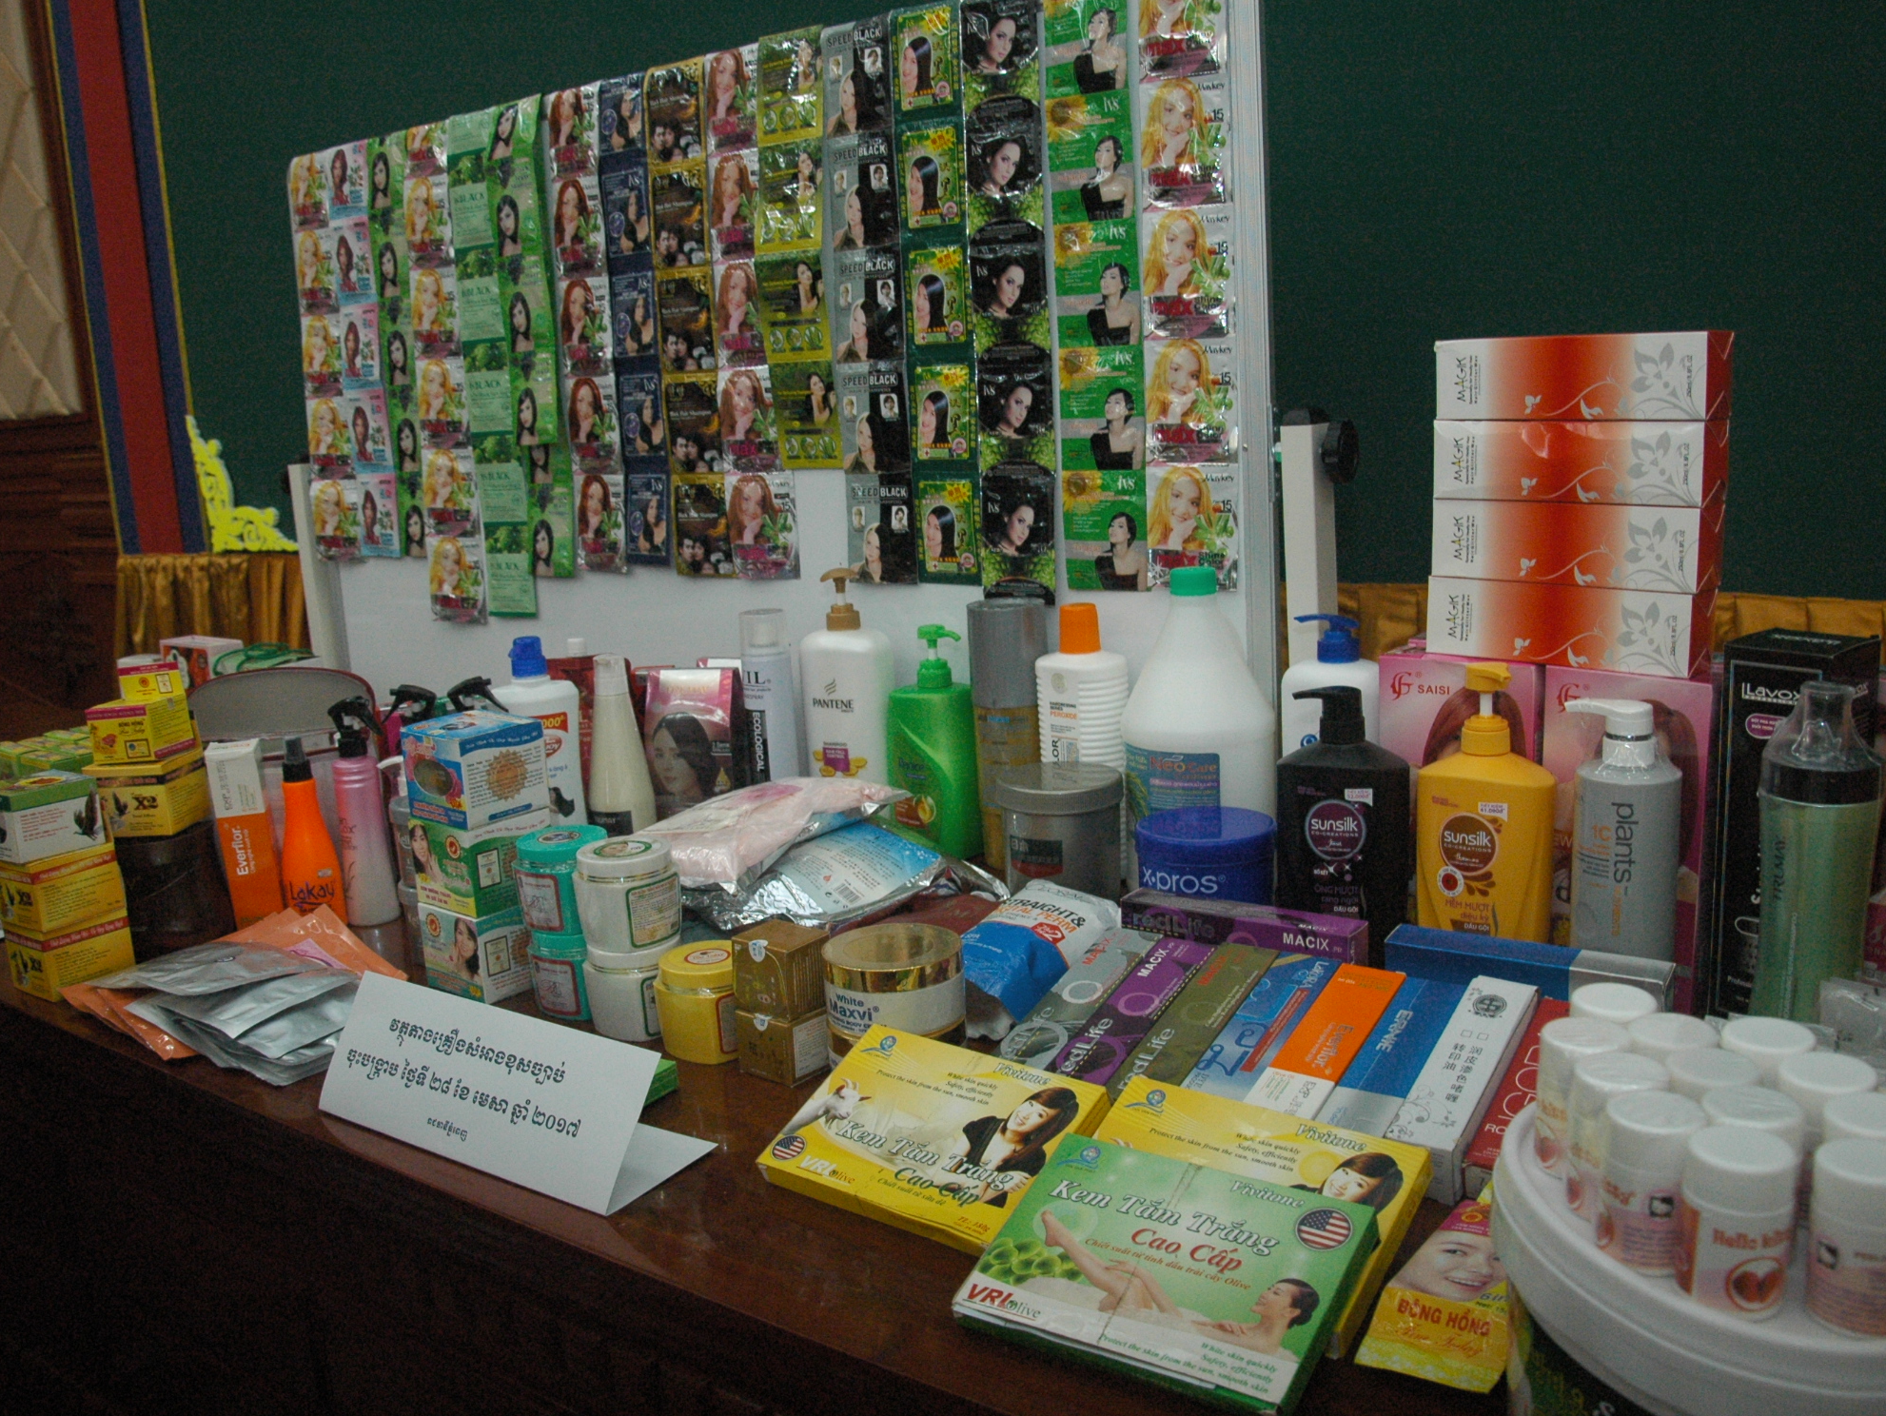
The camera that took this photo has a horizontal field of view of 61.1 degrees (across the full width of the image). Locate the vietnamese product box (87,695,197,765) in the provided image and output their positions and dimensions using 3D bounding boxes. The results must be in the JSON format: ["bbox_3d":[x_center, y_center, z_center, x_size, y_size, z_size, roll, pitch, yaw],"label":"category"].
[{"bbox_3d":[-0.743,0.019,1.480,0.058,0.050,0.065,-1,11,5],"label":"vietnamese product box"}]

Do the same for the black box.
[{"bbox_3d":[0.616,0.091,1.158,0.085,0.282,0.070,-14,16,-39],"label":"black box"}]

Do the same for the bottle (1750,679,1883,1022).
[{"bbox_3d":[0.597,0.125,1.091,0.074,0.285,0.074,-10,14,-35],"label":"bottle"}]

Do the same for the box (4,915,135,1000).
[{"bbox_3d":[-0.793,0.219,1.442,0.070,0.056,0.076,5,14,32],"label":"box"}]

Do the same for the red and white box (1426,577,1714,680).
[{"bbox_3d":[0.483,-0.067,1.239,0.043,0.061,0.209,-15,17,-42],"label":"red and white box"}]

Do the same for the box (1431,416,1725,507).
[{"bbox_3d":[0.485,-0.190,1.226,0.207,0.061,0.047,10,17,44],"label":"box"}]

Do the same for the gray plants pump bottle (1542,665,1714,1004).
[{"bbox_3d":[0.530,0.093,1.231,0.058,0.250,0.125,-14,16,-42],"label":"gray plants pump bottle"}]

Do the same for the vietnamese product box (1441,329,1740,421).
[{"bbox_3d":[0.480,-0.249,1.208,0.043,0.061,0.209,-14,17,-41],"label":"vietnamese product box"}]

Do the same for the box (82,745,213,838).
[{"bbox_3d":[-0.732,0.079,1.472,0.073,0.064,0.073,-1,11,2],"label":"box"}]

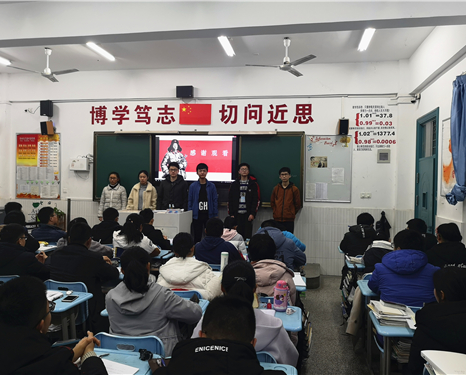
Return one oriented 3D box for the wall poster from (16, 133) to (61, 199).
[{"bbox_3d":[-3.944,-0.432,7.890,1.000,1.340,0.025,1,0,10],"label":"wall poster"}]

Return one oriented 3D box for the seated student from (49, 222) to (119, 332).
[{"bbox_3d":[-1.323,0.953,3.546,0.540,1.240,0.660,1,1,10],"label":"seated student"}]

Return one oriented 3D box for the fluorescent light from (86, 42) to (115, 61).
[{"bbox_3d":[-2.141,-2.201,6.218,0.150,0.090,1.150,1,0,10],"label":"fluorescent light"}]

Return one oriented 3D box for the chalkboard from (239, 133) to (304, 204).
[{"bbox_3d":[0.671,-0.317,6.834,1.140,1.310,0.060,1,1,11],"label":"chalkboard"}]

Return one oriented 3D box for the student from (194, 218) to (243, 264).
[{"bbox_3d":[-0.147,0.963,4.255,0.520,1.230,0.660,1,1,10],"label":"student"}]

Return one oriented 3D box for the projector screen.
[{"bbox_3d":[-0.697,-0.536,7.146,1.550,0.880,0.070,1,1,10],"label":"projector screen"}]

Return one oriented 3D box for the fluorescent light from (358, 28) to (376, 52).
[{"bbox_3d":[1.823,-2.057,5.233,0.140,0.090,1.200,1,1,11],"label":"fluorescent light"}]

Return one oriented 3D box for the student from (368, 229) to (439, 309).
[{"bbox_3d":[1.252,0.943,2.907,0.520,1.270,0.680,1,0,10],"label":"student"}]

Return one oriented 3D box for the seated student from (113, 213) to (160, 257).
[{"bbox_3d":[-1.051,0.885,4.140,0.520,1.220,0.660,1,1,11],"label":"seated student"}]

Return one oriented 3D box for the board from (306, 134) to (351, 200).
[{"bbox_3d":[1.681,-0.335,6.885,0.810,1.190,0.030,1,0,10],"label":"board"}]

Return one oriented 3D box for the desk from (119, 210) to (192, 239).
[{"bbox_3d":[-1.322,0.864,6.352,1.080,1.000,0.620,1,0,10],"label":"desk"}]

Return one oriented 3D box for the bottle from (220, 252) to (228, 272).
[{"bbox_3d":[-0.083,0.675,3.423,0.068,0.200,0.068,1,1,11],"label":"bottle"}]

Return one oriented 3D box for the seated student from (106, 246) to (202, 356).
[{"bbox_3d":[-0.445,0.940,2.336,0.550,1.220,0.660,1,0,10],"label":"seated student"}]

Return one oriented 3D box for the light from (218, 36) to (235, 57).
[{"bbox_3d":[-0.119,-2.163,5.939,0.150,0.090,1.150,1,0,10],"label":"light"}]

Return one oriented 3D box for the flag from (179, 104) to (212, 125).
[{"bbox_3d":[-0.683,-1.334,7.131,0.605,0.385,0.020,1,1,11],"label":"flag"}]

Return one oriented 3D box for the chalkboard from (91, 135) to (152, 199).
[{"bbox_3d":[-2.098,-0.404,7.411,1.170,1.320,0.070,1,1,10],"label":"chalkboard"}]

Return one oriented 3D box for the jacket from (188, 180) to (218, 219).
[{"bbox_3d":[-0.519,0.197,6.641,0.500,0.650,0.280,1,1,10],"label":"jacket"}]

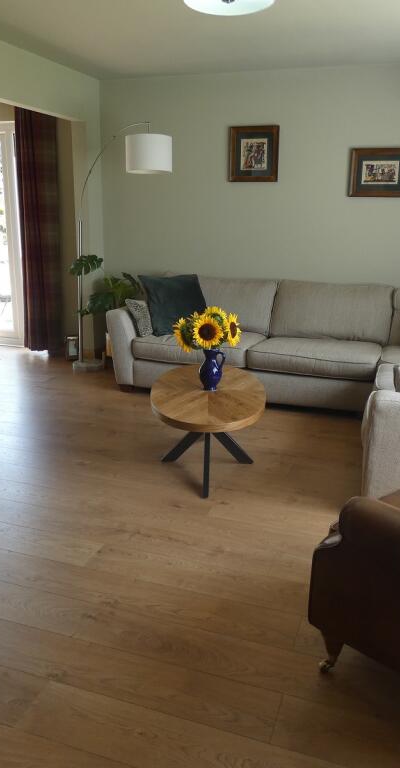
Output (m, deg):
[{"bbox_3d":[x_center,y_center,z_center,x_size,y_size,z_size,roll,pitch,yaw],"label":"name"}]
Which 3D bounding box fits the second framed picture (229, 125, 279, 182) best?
[{"bbox_3d":[0.426,-1.846,4.747,0.410,0.425,0.030,7,17,18],"label":"second framed picture"}]

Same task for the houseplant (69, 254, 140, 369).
[{"bbox_3d":[-0.779,-0.585,5.028,0.680,0.980,0.600,7,17,18],"label":"houseplant"}]

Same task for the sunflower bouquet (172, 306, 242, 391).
[{"bbox_3d":[0.036,-0.184,3.112,0.370,0.452,0.330,1,16,1],"label":"sunflower bouquet"}]

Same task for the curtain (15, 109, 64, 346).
[{"bbox_3d":[-1.465,-1.402,5.404,0.450,2.270,0.160,7,17,18],"label":"curtain"}]

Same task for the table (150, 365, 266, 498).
[{"bbox_3d":[0.045,0.237,3.257,0.620,0.436,1.110,1,16,1],"label":"table"}]

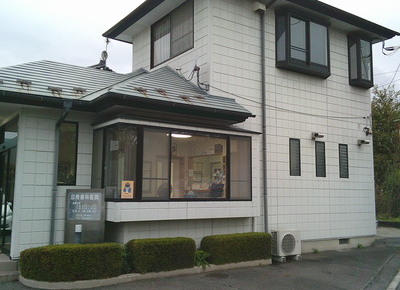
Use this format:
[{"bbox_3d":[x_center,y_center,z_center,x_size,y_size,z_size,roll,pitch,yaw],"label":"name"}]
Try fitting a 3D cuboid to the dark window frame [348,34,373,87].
[{"bbox_3d":[4.537,-2.309,11.047,0.744,1.336,0.304,5,-8,-34],"label":"dark window frame"}]

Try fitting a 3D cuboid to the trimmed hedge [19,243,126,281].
[{"bbox_3d":[-2.006,1.844,6.162,1.417,0.486,0.739,5,-8,-34],"label":"trimmed hedge"}]

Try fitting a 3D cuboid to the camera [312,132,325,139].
[{"bbox_3d":[2.943,-0.228,9.762,0.132,0.157,0.253,5,-8,-34],"label":"camera"}]

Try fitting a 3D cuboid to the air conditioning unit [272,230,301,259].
[{"bbox_3d":[1.884,2.139,8.530,0.670,0.575,0.260,5,-7,-34],"label":"air conditioning unit"}]

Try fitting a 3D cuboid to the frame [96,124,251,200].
[{"bbox_3d":[-0.489,0.442,8.008,3.010,1.352,1.250,5,-7,-34],"label":"frame"}]

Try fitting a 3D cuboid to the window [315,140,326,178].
[{"bbox_3d":[2.995,0.366,9.787,0.366,0.876,0.090,5,-7,-34],"label":"window"}]

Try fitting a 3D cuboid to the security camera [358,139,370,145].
[{"bbox_3d":[4.521,-0.064,10.813,0.132,0.152,0.253,5,-8,-34],"label":"security camera"}]

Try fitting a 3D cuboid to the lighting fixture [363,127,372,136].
[{"bbox_3d":[4.698,-0.372,10.998,0.213,0.213,0.202,5,-8,-34],"label":"lighting fixture"}]

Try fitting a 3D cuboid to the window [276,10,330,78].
[{"bbox_3d":[2.598,-2.467,9.751,1.655,1.356,0.304,5,-8,-34],"label":"window"}]

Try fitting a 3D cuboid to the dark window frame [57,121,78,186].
[{"bbox_3d":[-2.490,0.162,7.356,0.400,1.204,0.101,5,-8,-34],"label":"dark window frame"}]

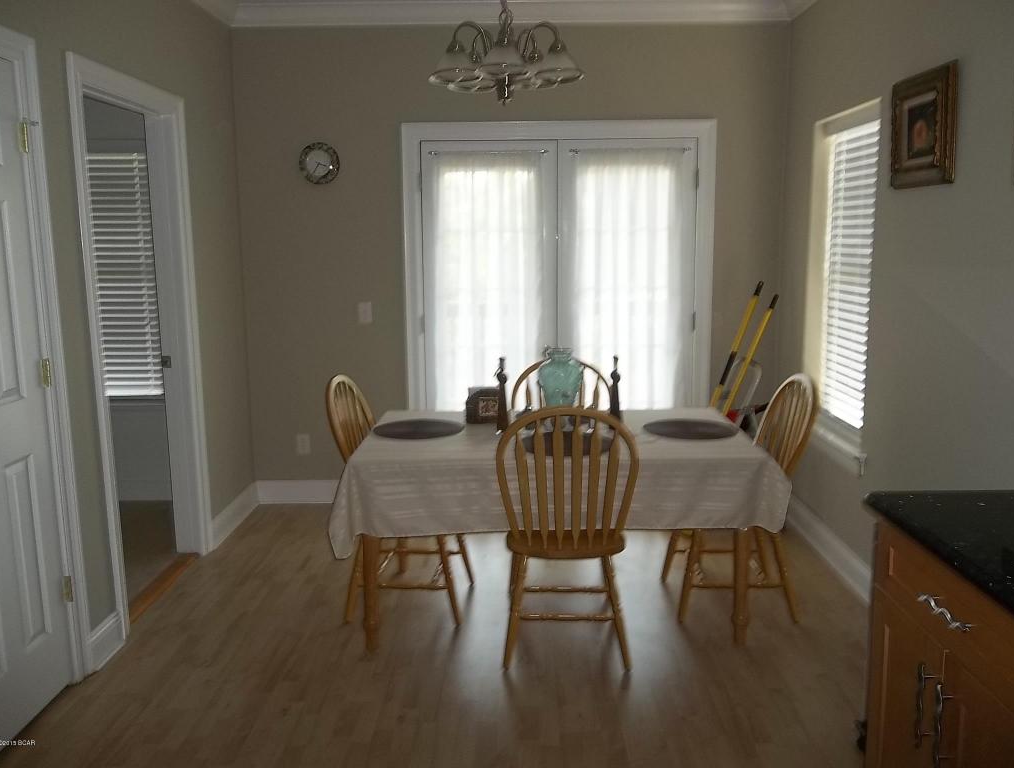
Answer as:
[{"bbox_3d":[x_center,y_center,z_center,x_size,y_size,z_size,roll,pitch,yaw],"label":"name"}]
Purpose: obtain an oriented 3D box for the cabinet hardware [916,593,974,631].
[{"bbox_3d":[0.820,0.424,1.491,0.040,0.035,0.165,0,10,1],"label":"cabinet hardware"}]

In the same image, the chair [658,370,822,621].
[{"bbox_3d":[0.943,0.441,3.330,0.540,0.970,0.475,-1,10,-2],"label":"chair"}]

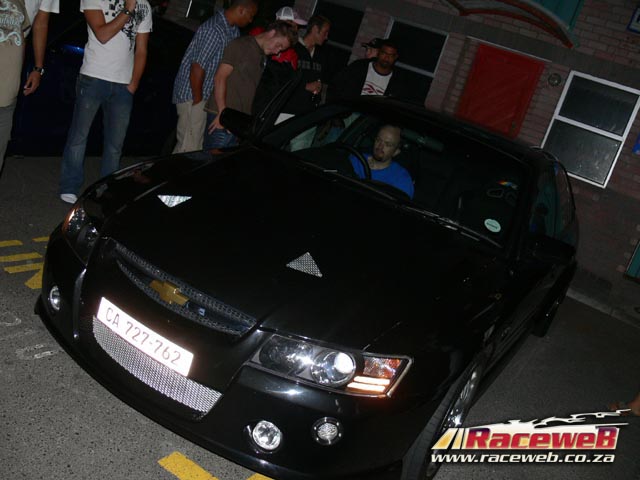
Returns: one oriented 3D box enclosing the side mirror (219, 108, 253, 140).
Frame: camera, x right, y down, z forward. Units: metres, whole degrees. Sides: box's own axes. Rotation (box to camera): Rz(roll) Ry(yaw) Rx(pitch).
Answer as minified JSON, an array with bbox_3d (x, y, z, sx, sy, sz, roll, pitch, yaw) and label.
[{"bbox_3d":[-0.529,-0.732,4.100,0.215,0.150,0.115,17,16,-1],"label":"side mirror"}]

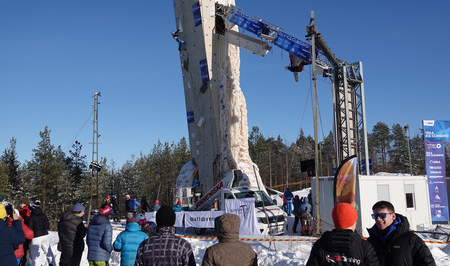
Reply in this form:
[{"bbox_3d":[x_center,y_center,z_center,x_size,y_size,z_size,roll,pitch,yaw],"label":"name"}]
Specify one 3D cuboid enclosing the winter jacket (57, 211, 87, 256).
[{"bbox_3d":[-3.323,2.167,9.200,0.560,0.899,0.400,-8,-11,41],"label":"winter jacket"}]

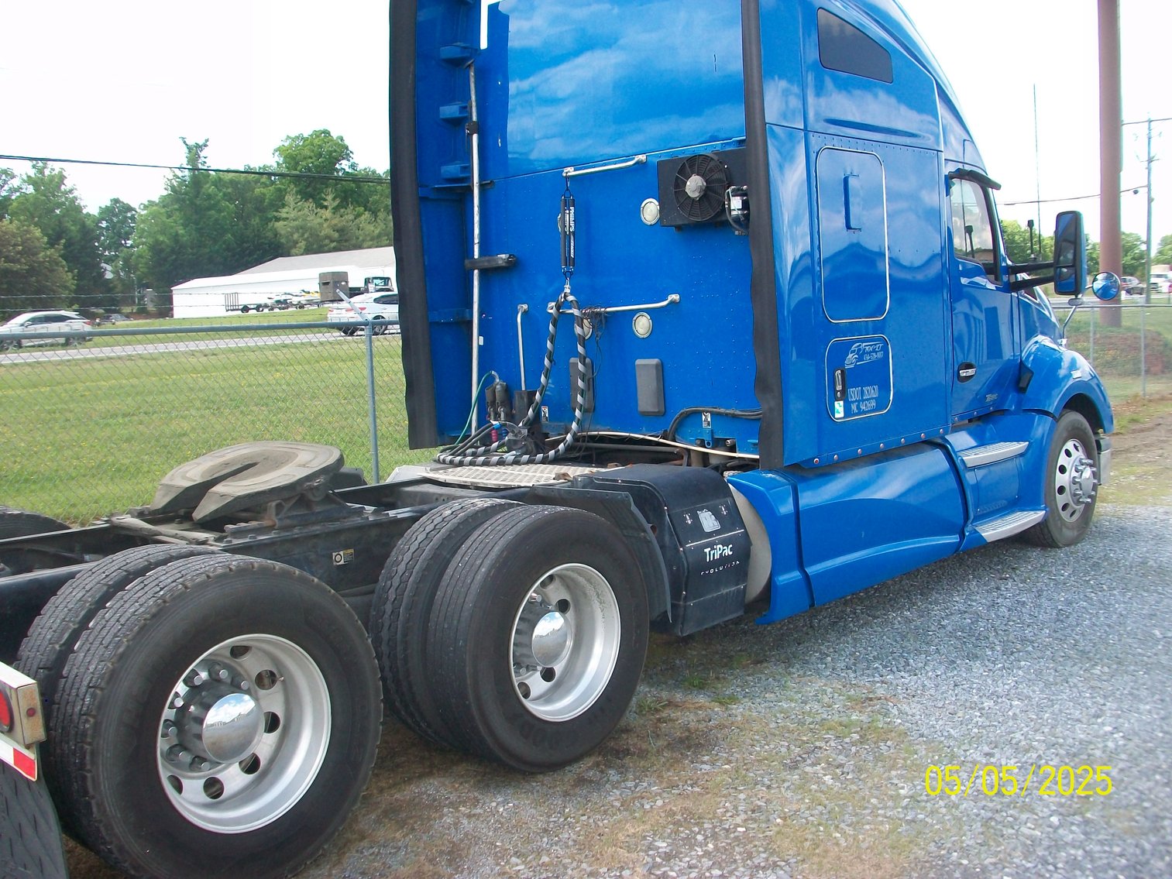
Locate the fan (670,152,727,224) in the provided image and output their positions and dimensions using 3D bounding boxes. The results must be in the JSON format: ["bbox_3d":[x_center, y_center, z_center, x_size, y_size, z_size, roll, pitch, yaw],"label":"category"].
[{"bbox_3d":[0.561,-1.227,5.600,0.080,0.315,0.315,-7,7,-44],"label":"fan"}]

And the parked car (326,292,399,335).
[{"bbox_3d":[-6.650,-4.410,40.300,1.840,1.450,4.850,2,7,43],"label":"parked car"}]

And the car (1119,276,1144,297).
[{"bbox_3d":[41.500,-12.000,90.000,1.800,1.500,4.500,-6,6,-35],"label":"car"}]

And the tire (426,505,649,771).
[{"bbox_3d":[-0.163,0.771,4.530,1.000,1.000,0.285,-7,7,-44],"label":"tire"}]

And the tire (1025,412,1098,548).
[{"bbox_3d":[3.397,0.287,8.310,0.290,1.000,1.000,2,7,45],"label":"tire"}]

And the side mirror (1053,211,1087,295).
[{"bbox_3d":[3.068,-1.182,7.300,0.120,0.525,0.205,-5,5,-28],"label":"side mirror"}]

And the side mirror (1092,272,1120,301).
[{"bbox_3d":[3.685,-1.083,8.150,0.200,0.205,0.080,1,6,37],"label":"side mirror"}]

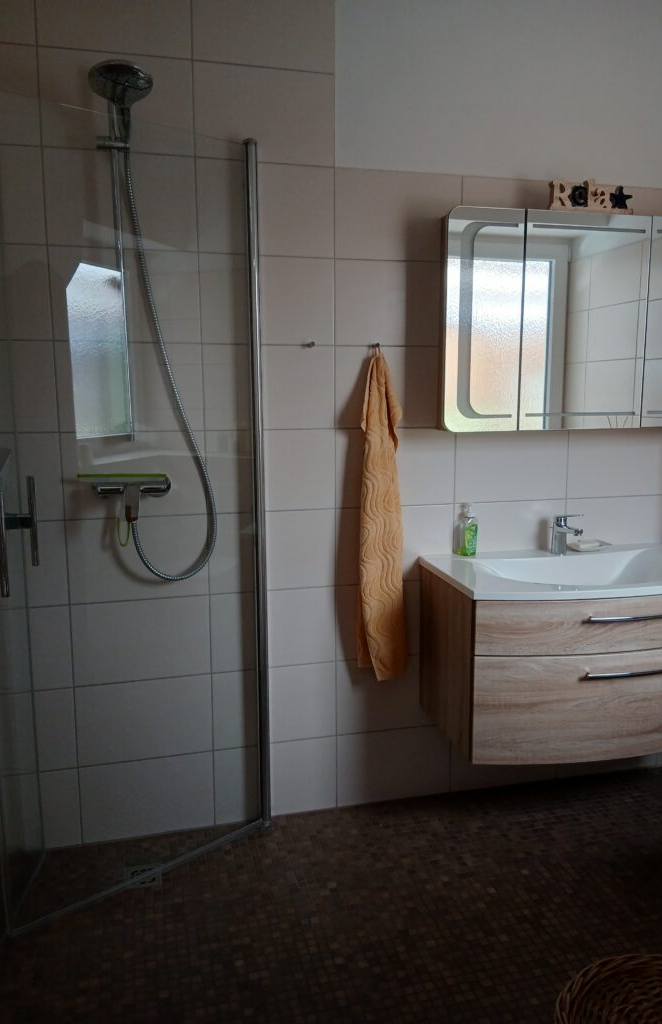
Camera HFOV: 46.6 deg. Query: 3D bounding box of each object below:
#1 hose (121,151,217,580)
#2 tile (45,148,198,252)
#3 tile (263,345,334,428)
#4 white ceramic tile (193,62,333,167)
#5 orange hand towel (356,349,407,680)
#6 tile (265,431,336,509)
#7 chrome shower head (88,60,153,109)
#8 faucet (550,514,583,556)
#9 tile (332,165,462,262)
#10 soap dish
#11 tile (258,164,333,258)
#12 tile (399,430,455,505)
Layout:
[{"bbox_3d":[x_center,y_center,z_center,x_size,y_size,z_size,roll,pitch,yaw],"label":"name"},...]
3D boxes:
[{"bbox_3d":[-0.450,-0.375,2.153,0.243,1.171,0.090,-3,9,-14],"label":"hose"},{"bbox_3d":[-0.569,-0.849,2.109,0.400,0.250,0.010,-3,9,-14],"label":"tile"},{"bbox_3d":[-0.182,-0.376,2.307,0.400,0.250,0.010,-3,9,-14],"label":"tile"},{"bbox_3d":[-0.185,-1.125,2.188,0.400,0.250,0.010,-3,9,-14],"label":"white ceramic tile"},{"bbox_3d":[0.153,0.023,2.403,0.148,1.040,0.090,-3,9,-14],"label":"orange hand towel"},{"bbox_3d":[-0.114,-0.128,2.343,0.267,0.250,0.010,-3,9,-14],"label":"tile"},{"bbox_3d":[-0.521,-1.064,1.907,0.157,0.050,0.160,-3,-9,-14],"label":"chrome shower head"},{"bbox_3d":[0.767,0.074,2.491,0.050,0.153,0.155,-3,9,-14],"label":"faucet"},{"bbox_3d":[0.206,-0.883,2.308,0.400,0.250,0.010,-3,9,-14],"label":"tile"},{"bbox_3d":[0.862,0.118,2.591,0.120,0.025,0.090,-3,9,-14],"label":"soap dish"},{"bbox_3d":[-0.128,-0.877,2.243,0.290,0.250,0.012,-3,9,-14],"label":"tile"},{"bbox_3d":[0.209,-0.144,2.446,0.400,0.250,0.010,-3,9,-14],"label":"tile"}]

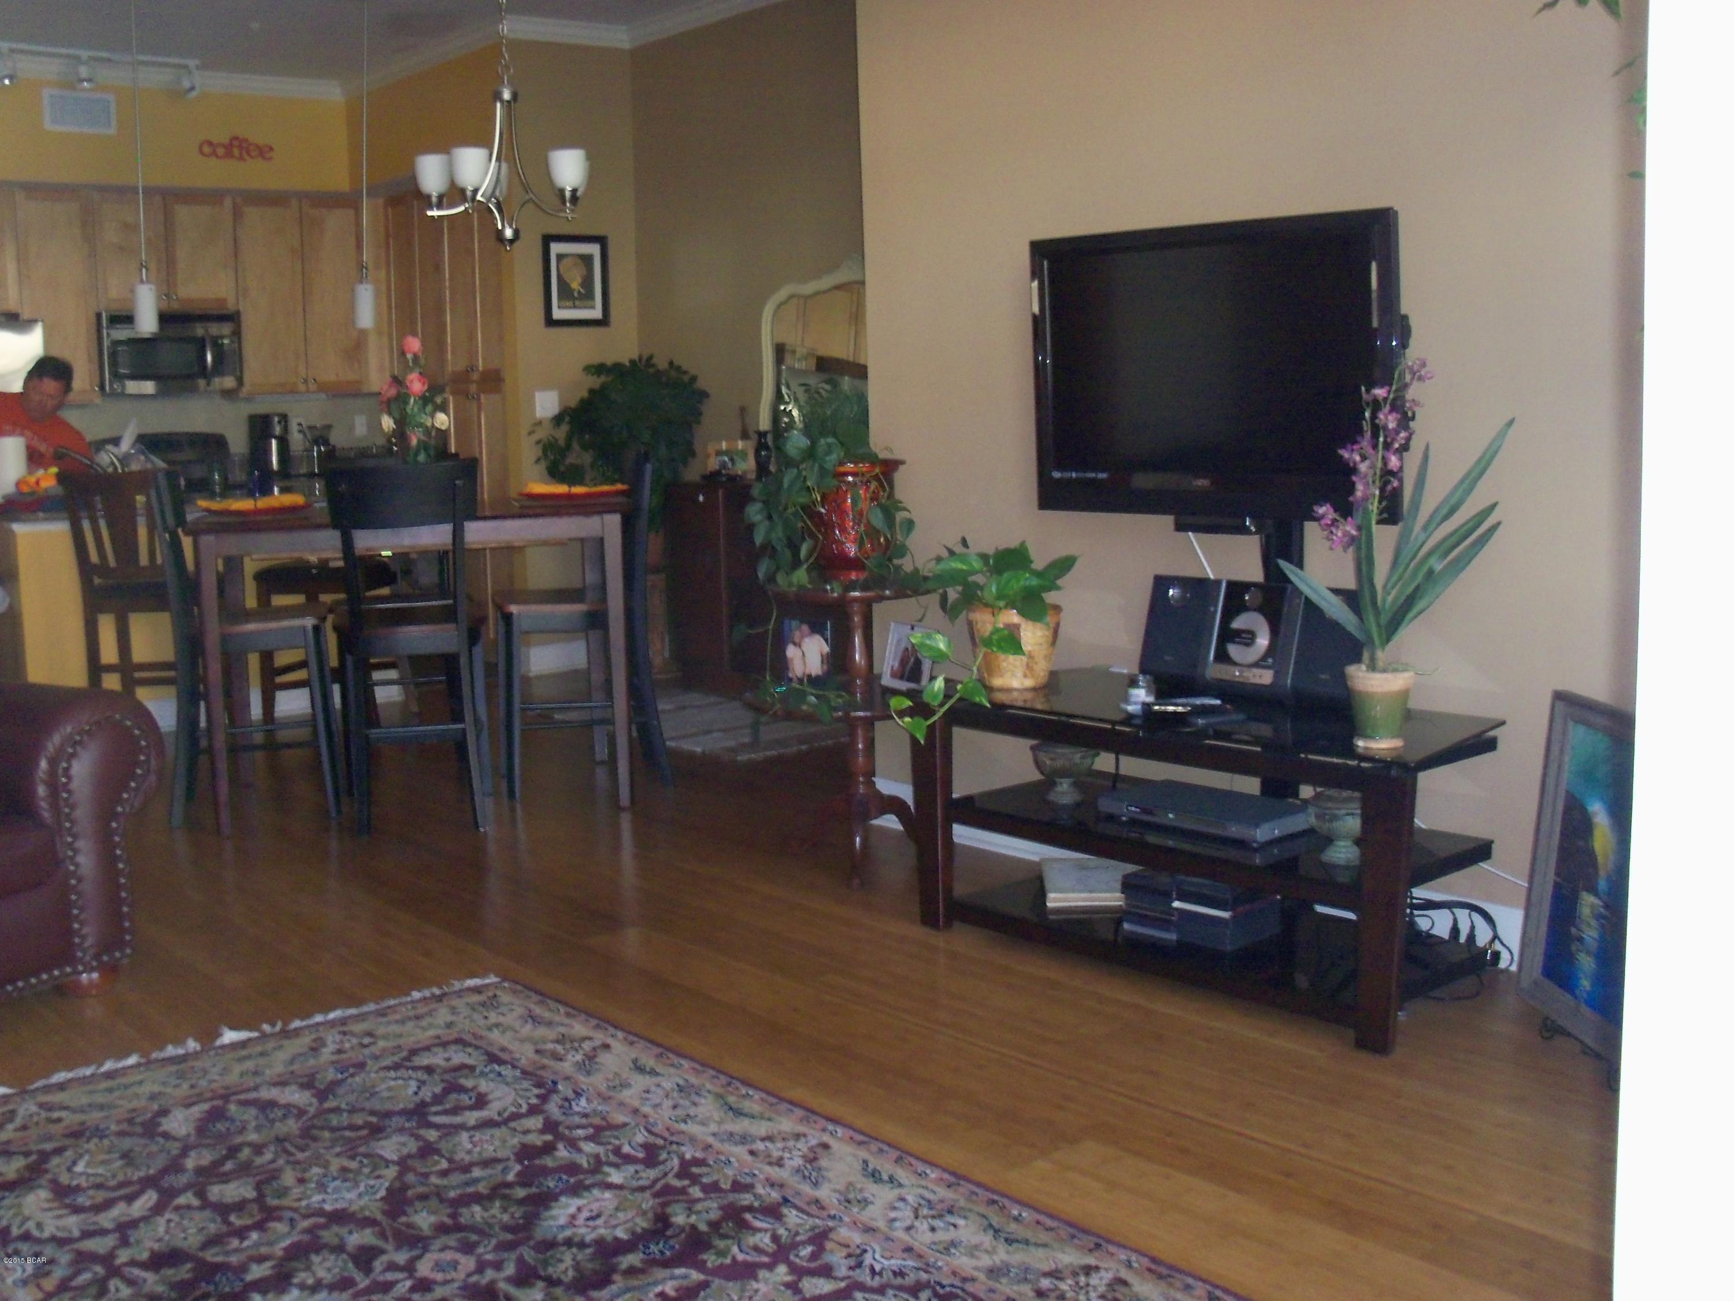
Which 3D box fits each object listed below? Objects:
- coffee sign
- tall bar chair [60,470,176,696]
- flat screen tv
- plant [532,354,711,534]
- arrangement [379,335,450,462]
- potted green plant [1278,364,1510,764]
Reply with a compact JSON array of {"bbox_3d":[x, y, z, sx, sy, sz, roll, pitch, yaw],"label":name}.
[{"bbox_3d":[-3.370,-2.689,9.393,0.409,0.125,0.025,-8,10,-40],"label":"coffee sign"},{"bbox_3d":[-2.491,-0.123,6.142,0.431,1.041,0.506,-2,7,-7],"label":"tall bar chair"},{"bbox_3d":[0.716,-0.574,3.620,0.907,0.600,0.089,6,12,45],"label":"flat screen tv"},{"bbox_3d":[-1.077,-0.846,7.682,0.704,0.892,0.664,-1,7,0],"label":"plant"},{"bbox_3d":[-1.492,-0.742,5.757,0.220,0.535,0.220,-4,8,-14],"label":"arrangement"},{"bbox_3d":[0.991,-0.177,3.294,0.420,0.730,0.300,1,8,16],"label":"potted green plant"}]

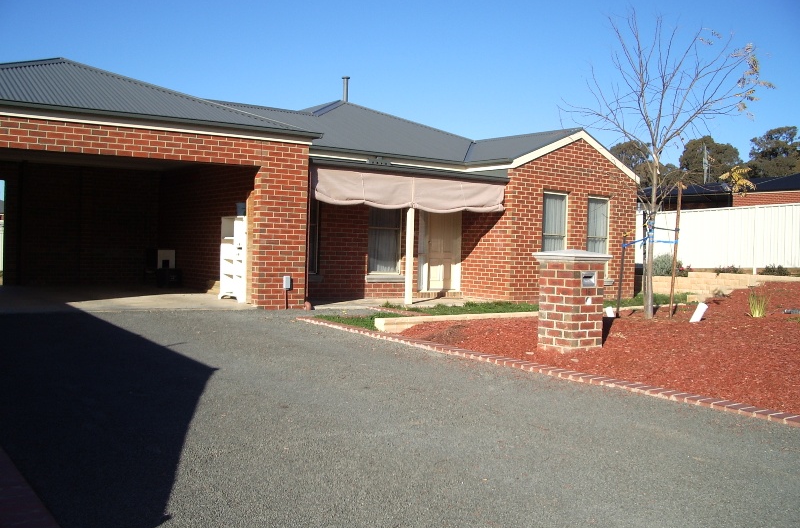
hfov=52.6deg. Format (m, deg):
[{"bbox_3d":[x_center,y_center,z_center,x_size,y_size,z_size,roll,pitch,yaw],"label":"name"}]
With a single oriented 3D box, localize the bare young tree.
[{"bbox_3d":[3.505,-1.304,10.600,2.700,4.000,2.500,1,1,0],"label":"bare young tree"}]

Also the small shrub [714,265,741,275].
[{"bbox_3d":[9.150,0.170,22.600,0.720,0.330,0.580,1,1,0],"label":"small shrub"}]

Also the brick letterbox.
[{"bbox_3d":[1.782,0.384,8.437,0.590,1.060,0.590,1,1,-36],"label":"brick letterbox"}]

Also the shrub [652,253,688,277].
[{"bbox_3d":[7.944,0.038,23.800,1.050,0.760,0.920,1,1,0],"label":"shrub"}]

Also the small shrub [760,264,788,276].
[{"bbox_3d":[10.093,0.191,21.800,0.760,0.370,0.620,1,1,0],"label":"small shrub"}]

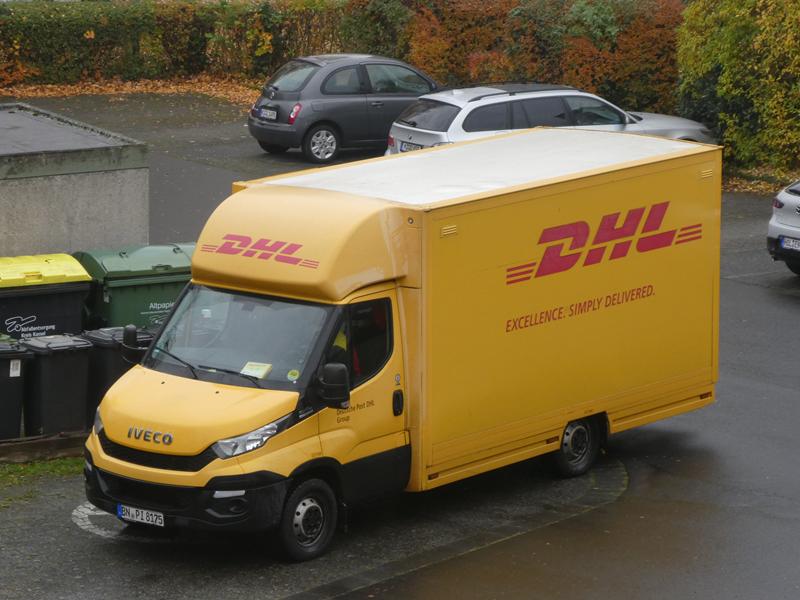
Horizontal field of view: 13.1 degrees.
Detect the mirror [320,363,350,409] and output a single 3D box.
[{"bbox_3d":[-0.534,0.712,28.894,0.230,0.380,0.150,6,12,27],"label":"mirror"}]

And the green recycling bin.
[{"bbox_3d":[-2.563,0.202,35.816,1.330,1.430,1.080,-5,12,-25],"label":"green recycling bin"}]

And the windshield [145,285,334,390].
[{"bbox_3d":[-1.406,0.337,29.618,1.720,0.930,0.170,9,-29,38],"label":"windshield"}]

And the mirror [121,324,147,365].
[{"bbox_3d":[-2.343,0.421,30.349,0.150,0.380,0.230,-9,14,-38],"label":"mirror"}]

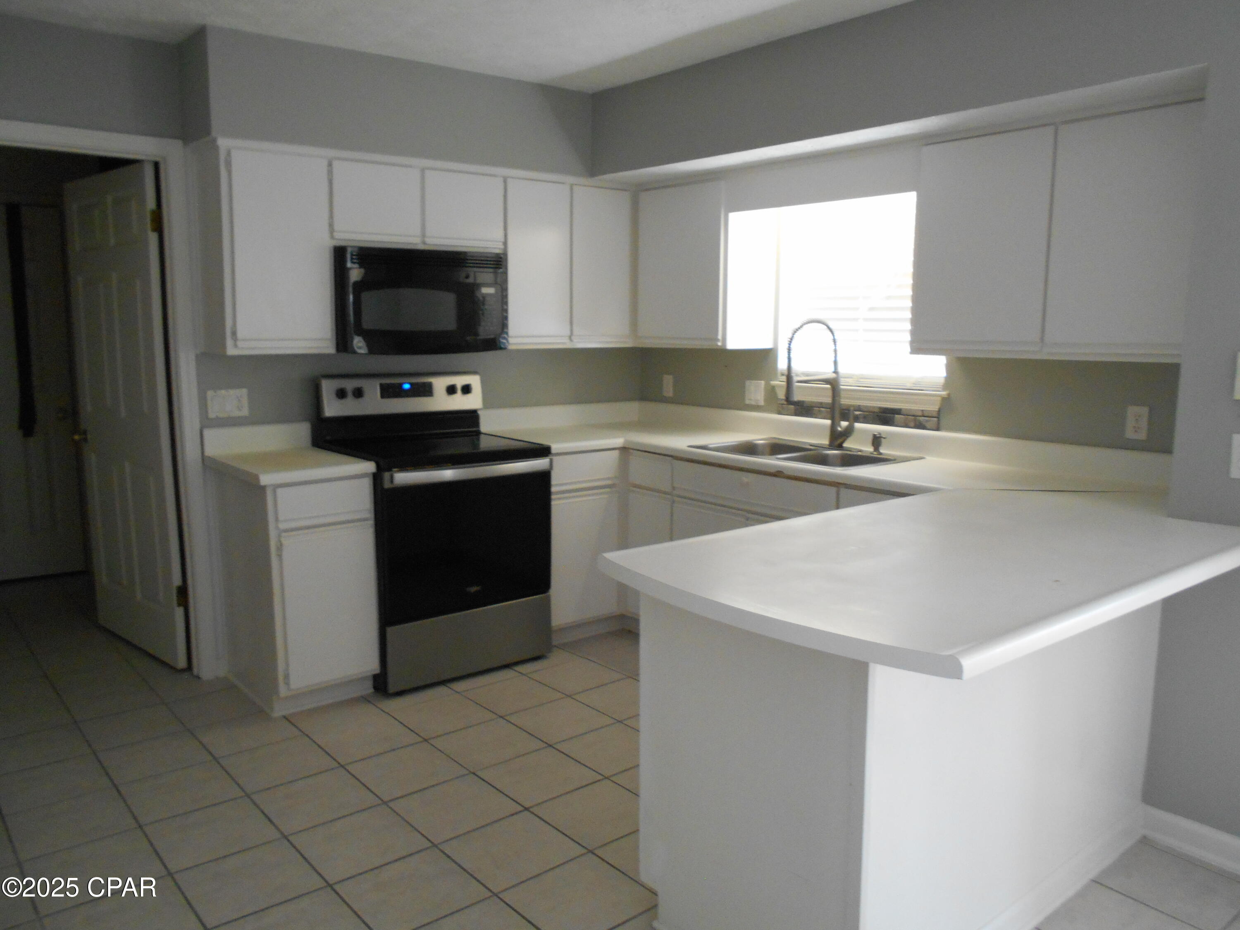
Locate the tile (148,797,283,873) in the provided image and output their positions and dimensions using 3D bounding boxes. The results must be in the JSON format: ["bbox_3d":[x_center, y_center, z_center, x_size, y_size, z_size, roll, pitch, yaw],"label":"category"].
[{"bbox_3d":[-1.159,1.046,2.647,0.299,0.010,0.299,-6,11,-40],"label":"tile"}]

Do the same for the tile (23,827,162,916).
[{"bbox_3d":[-1.395,1.077,2.474,0.304,0.010,0.304,-6,11,-40],"label":"tile"}]

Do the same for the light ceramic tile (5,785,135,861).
[{"bbox_3d":[-1.574,1.027,2.670,0.300,0.010,0.300,-6,10,-40],"label":"light ceramic tile"}]

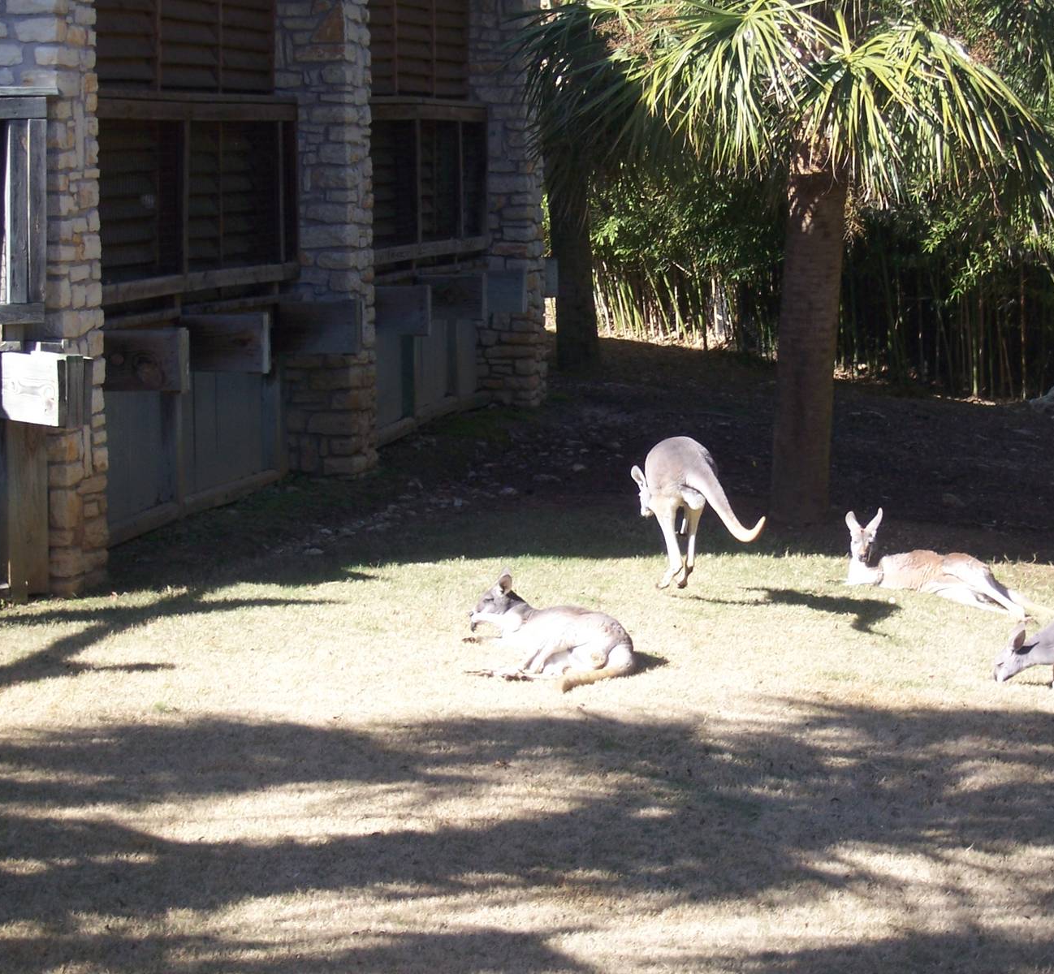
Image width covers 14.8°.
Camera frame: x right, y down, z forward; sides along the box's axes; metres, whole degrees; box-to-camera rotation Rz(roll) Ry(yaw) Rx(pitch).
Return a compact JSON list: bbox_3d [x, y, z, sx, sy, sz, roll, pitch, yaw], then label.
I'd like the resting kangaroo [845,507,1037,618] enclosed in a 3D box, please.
[{"bbox_3d":[1.980,0.374,19.500,1.000,0.420,0.400,3,6,35],"label":"resting kangaroo"}]

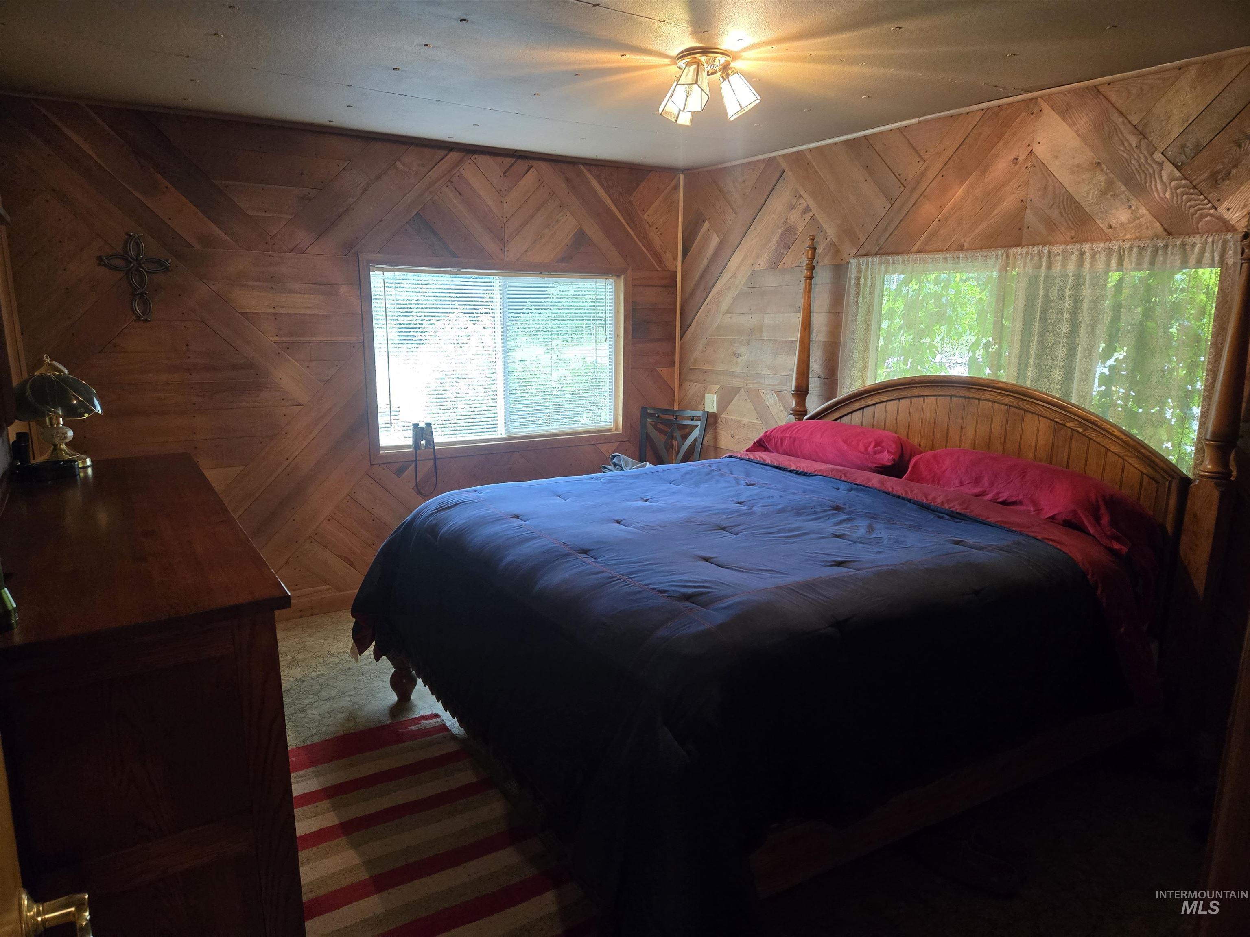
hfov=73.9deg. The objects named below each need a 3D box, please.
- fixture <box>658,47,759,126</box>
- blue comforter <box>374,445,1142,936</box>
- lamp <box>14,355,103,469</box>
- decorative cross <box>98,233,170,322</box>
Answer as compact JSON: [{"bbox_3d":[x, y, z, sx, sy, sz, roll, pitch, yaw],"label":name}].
[{"bbox_3d":[0.257,-1.287,2.825,0.350,0.205,0.335,-6,13,-31],"label":"fixture"},{"bbox_3d":[0.310,0.512,2.954,1.960,0.660,2.180,-6,13,-31],"label":"blue comforter"},{"bbox_3d":[-1.892,-0.190,2.754,0.300,0.364,0.300,-6,13,-31],"label":"lamp"},{"bbox_3d":[-2.184,-0.854,3.709,0.275,0.390,0.030,-6,13,-31],"label":"decorative cross"}]

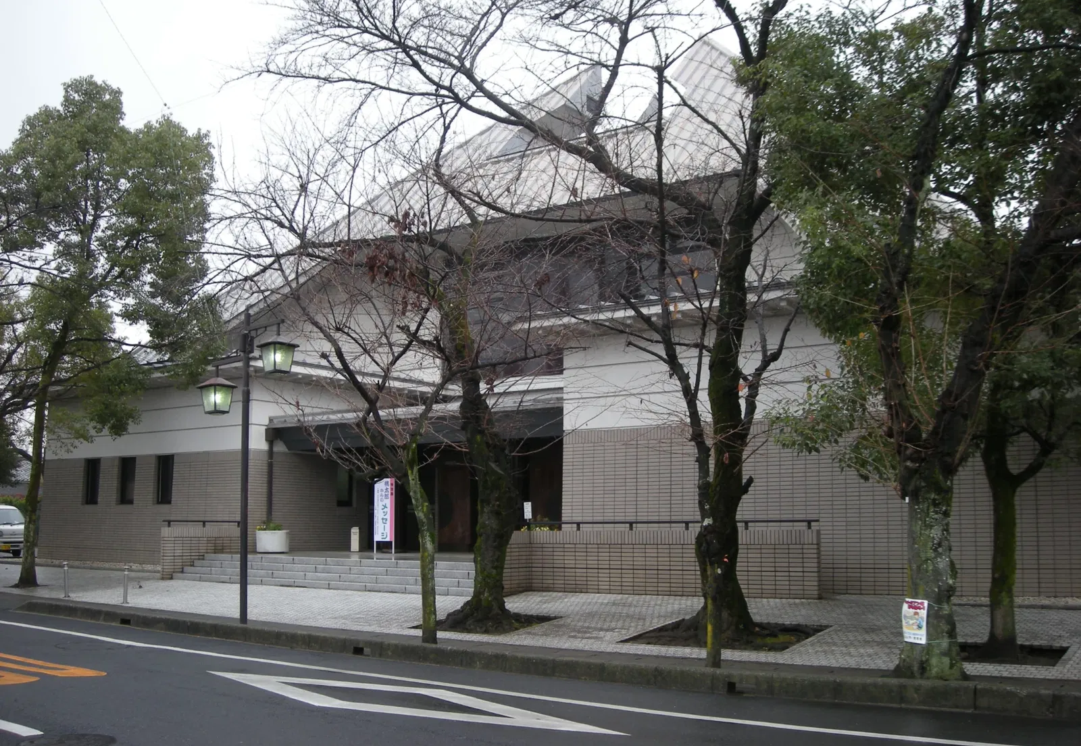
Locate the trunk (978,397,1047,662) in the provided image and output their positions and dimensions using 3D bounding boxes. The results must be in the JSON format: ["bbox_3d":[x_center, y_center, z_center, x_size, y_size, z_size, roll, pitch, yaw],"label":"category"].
[{"bbox_3d":[4.725,1.524,10.842,0.600,2.531,0.500,-3,-9,23],"label":"trunk"}]

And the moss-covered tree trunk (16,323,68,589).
[{"bbox_3d":[-10.103,1.663,22.187,0.653,5.339,0.600,4,-9,-24],"label":"moss-covered tree trunk"}]

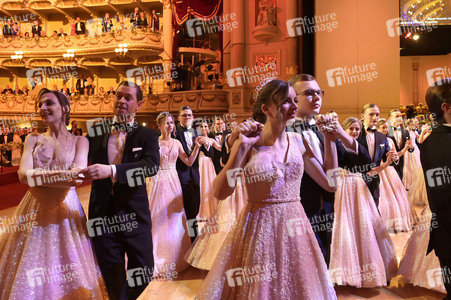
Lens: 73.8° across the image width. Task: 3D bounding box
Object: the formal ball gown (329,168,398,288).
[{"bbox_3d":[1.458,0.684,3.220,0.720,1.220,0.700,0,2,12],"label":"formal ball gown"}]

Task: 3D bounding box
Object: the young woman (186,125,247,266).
[{"bbox_3d":[0.083,0.454,3.550,0.850,1.680,0.720,0,2,-12],"label":"young woman"}]

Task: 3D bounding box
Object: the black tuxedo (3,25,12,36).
[{"bbox_3d":[-12.337,-6.378,17.022,0.540,1.450,0.340,-1,2,-37],"label":"black tuxedo"}]

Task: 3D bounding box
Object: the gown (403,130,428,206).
[{"bbox_3d":[3.773,0.342,5.950,0.620,1.420,0.660,0,2,-14],"label":"gown"}]

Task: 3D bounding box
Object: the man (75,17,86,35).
[{"bbox_3d":[-7.700,-6.180,15.950,0.560,1.770,0.330,-1,1,-13],"label":"man"}]

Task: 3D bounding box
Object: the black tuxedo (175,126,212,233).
[{"bbox_3d":[-0.428,0.463,3.900,0.620,1.520,0.420,0,2,-7],"label":"black tuxedo"}]

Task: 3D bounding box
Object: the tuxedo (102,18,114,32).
[{"bbox_3d":[-6.232,-6.279,16.022,0.560,1.450,0.360,-1,2,-21],"label":"tuxedo"}]

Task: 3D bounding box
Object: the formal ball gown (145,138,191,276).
[{"bbox_3d":[-0.660,0.598,3.420,0.680,1.410,0.660,0,2,-12],"label":"formal ball gown"}]

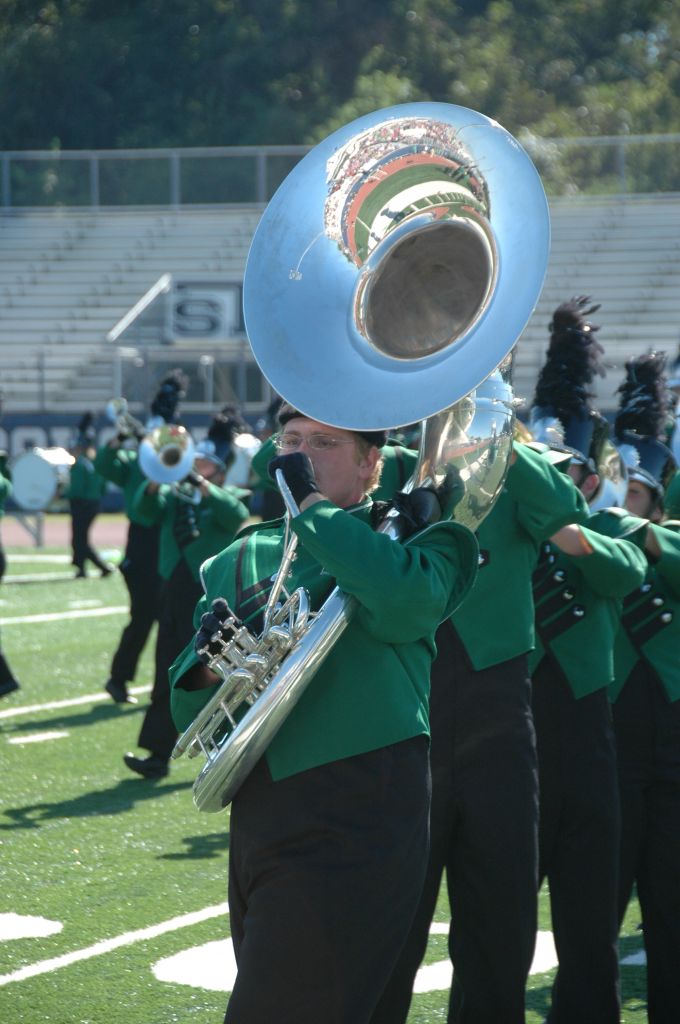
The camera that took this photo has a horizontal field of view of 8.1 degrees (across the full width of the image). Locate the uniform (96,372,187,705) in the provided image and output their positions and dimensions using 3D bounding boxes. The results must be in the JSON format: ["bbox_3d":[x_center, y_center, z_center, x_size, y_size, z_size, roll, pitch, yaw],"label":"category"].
[{"bbox_3d":[-1.121,0.148,27.800,0.600,1.940,0.580,0,1,18],"label":"uniform"}]

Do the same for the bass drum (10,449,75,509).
[{"bbox_3d":[-3.281,-0.344,53.000,0.640,0.640,0.380,0,1,39],"label":"bass drum"}]

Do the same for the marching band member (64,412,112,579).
[{"bbox_3d":[-2.793,-0.182,52.800,0.520,1.840,0.500,0,1,35],"label":"marching band member"}]

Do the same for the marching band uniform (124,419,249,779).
[{"bbox_3d":[-0.722,0.386,22.300,0.620,1.750,0.580,0,1,17],"label":"marching band uniform"}]

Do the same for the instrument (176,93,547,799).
[{"bbox_3d":[0.101,-0.105,9.160,0.740,1.330,0.750,0,-10,31],"label":"instrument"}]

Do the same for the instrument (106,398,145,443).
[{"bbox_3d":[-1.193,-0.506,27.300,0.130,0.180,0.520,0,-22,21],"label":"instrument"}]

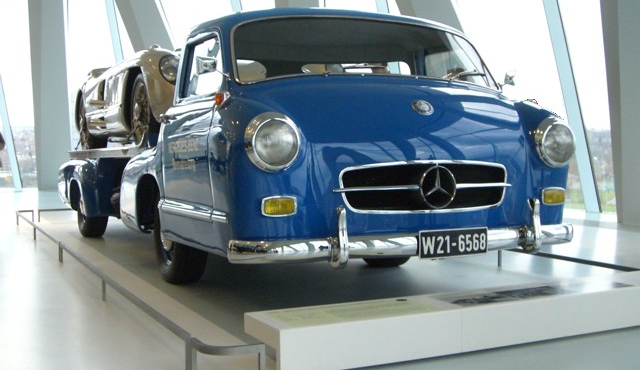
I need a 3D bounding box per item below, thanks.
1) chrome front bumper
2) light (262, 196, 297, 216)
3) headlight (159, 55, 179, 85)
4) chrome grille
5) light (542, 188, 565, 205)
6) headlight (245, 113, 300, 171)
[{"bbox_3d":[0.559,0.217,4.197,1.990,0.265,0.370,-1,3,-25],"label":"chrome front bumper"},{"bbox_3d":[-0.186,0.097,3.940,0.160,0.092,0.050,-1,3,-19],"label":"light"},{"bbox_3d":[-1.053,-0.821,6.203,0.205,0.210,0.125,-1,3,-21],"label":"headlight"},{"bbox_3d":[0.544,0.009,4.219,1.000,0.255,0.150,-1,3,-25],"label":"chrome grille"},{"bbox_3d":[1.233,0.063,4.596,0.160,0.092,0.050,-2,3,-31],"label":"light"},{"bbox_3d":[-0.214,-0.193,3.942,0.240,0.260,0.130,-1,3,-23],"label":"headlight"}]

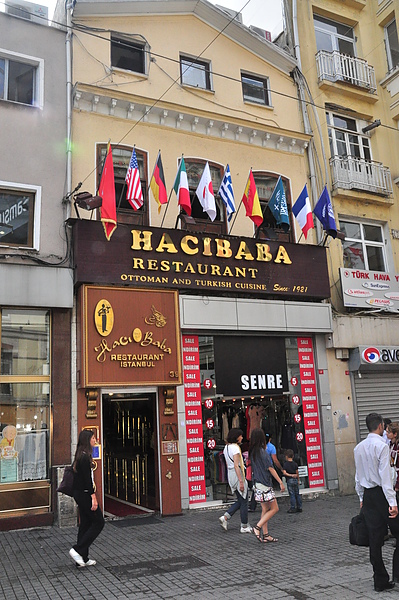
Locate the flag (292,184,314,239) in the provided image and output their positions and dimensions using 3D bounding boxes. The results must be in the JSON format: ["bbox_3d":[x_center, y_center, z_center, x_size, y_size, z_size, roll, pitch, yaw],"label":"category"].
[{"bbox_3d":[2.294,-1.842,11.085,0.210,1.110,0.520,3,-13,-25],"label":"flag"}]

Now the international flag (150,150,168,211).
[{"bbox_3d":[-0.730,-2.148,9.717,0.210,1.130,0.520,3,-13,-25],"label":"international flag"}]

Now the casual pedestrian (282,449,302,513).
[{"bbox_3d":[1.732,3.315,9.564,0.360,1.120,0.280,2,-13,-22],"label":"casual pedestrian"}]

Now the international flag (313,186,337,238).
[{"bbox_3d":[2.687,-1.843,11.044,0.208,1.069,0.554,7,-15,-40],"label":"international flag"}]

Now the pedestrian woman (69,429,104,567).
[{"bbox_3d":[-1.513,2.627,6.960,0.470,1.690,0.460,3,-13,-25],"label":"pedestrian woman"}]

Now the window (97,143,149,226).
[{"bbox_3d":[-1.611,-2.404,10.885,1.140,1.880,0.170,3,-13,-25],"label":"window"}]

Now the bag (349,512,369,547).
[{"bbox_3d":[1.887,2.593,5.833,0.380,0.340,0.140,3,-13,-25],"label":"bag"}]

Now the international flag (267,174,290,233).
[{"bbox_3d":[1.635,-1.925,10.588,0.208,1.109,0.554,7,-15,-40],"label":"international flag"}]

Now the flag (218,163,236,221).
[{"bbox_3d":[0.585,-2.059,10.322,0.210,1.090,0.520,3,-13,-25],"label":"flag"}]

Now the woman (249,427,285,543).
[{"bbox_3d":[0.967,2.729,7.770,0.500,1.590,0.440,1,-12,-16],"label":"woman"}]

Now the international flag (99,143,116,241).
[{"bbox_3d":[-1.594,-1.860,9.066,0.208,1.594,0.742,7,-15,-40],"label":"international flag"}]

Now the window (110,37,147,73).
[{"bbox_3d":[-1.579,-5.478,11.594,0.800,0.820,0.150,3,-13,-25],"label":"window"}]

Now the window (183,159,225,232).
[{"bbox_3d":[0.131,-2.279,11.595,1.149,1.942,0.150,3,-13,-25],"label":"window"}]

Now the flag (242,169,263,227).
[{"bbox_3d":[1.046,-1.982,10.216,0.208,1.109,0.554,7,-15,-40],"label":"flag"}]

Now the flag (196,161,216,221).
[{"bbox_3d":[0.133,-2.026,9.880,0.208,1.129,0.594,7,-15,-40],"label":"flag"}]

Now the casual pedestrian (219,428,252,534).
[{"bbox_3d":[0.543,2.847,8.234,0.500,1.570,0.430,3,-13,-25],"label":"casual pedestrian"}]

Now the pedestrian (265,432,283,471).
[{"bbox_3d":[1.374,3.273,10.014,0.420,1.420,0.320,-5,-12,10],"label":"pedestrian"}]

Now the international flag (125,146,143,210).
[{"bbox_3d":[-1.173,-2.157,9.508,0.210,1.180,0.520,3,-13,-25],"label":"international flag"}]

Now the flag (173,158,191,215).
[{"bbox_3d":[-0.309,-2.064,9.636,0.208,1.109,0.554,7,-15,-40],"label":"flag"}]

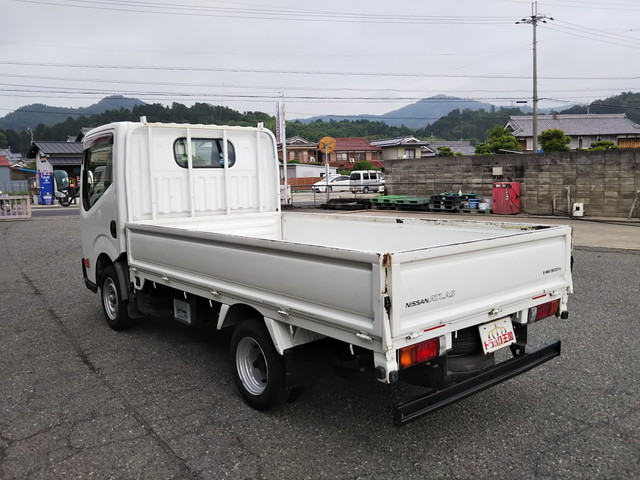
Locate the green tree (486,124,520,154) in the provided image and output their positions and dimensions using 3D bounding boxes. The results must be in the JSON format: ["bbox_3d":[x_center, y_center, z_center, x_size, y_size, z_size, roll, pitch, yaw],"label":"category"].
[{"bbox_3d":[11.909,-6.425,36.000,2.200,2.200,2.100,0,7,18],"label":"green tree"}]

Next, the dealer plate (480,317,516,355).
[{"bbox_3d":[1.076,0.572,3.335,0.328,0.165,0.020,-7,-6,-39],"label":"dealer plate"}]

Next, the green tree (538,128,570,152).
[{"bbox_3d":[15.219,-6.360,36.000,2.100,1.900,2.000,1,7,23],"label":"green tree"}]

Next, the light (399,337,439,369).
[{"bbox_3d":[0.469,0.553,2.741,0.305,0.100,0.075,-7,8,-39],"label":"light"}]

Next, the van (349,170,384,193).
[{"bbox_3d":[4.154,-5.019,48.000,3.400,1.880,1.480,-8,9,-44],"label":"van"}]

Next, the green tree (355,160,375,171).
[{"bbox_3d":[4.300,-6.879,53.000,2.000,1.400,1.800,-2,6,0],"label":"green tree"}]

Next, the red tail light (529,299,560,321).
[{"bbox_3d":[1.373,0.445,3.476,0.345,0.100,0.080,-7,8,-39],"label":"red tail light"}]

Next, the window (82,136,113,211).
[{"bbox_3d":[-2.212,-0.662,5.603,0.070,0.740,0.850,0,4,-39],"label":"window"}]

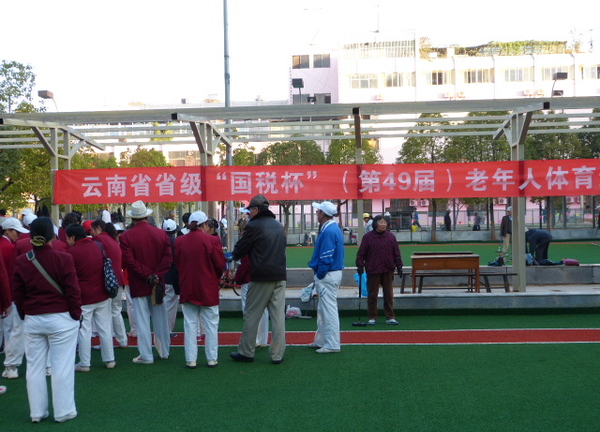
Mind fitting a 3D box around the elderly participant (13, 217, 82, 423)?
[{"bbox_3d":[-1.968,0.808,5.550,0.520,1.570,0.330,-1,0,-9],"label":"elderly participant"}]

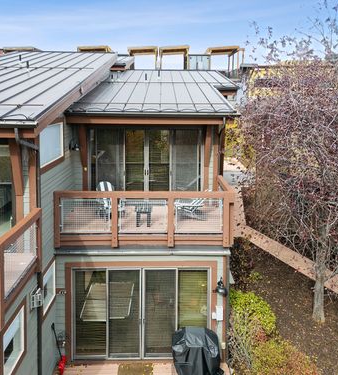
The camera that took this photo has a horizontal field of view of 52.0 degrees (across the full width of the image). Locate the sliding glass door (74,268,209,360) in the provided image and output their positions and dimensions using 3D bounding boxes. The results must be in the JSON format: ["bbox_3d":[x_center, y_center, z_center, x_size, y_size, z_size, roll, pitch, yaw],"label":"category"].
[{"bbox_3d":[-0.682,3.150,8.600,3.350,2.270,0.120,0,8,-2],"label":"sliding glass door"}]

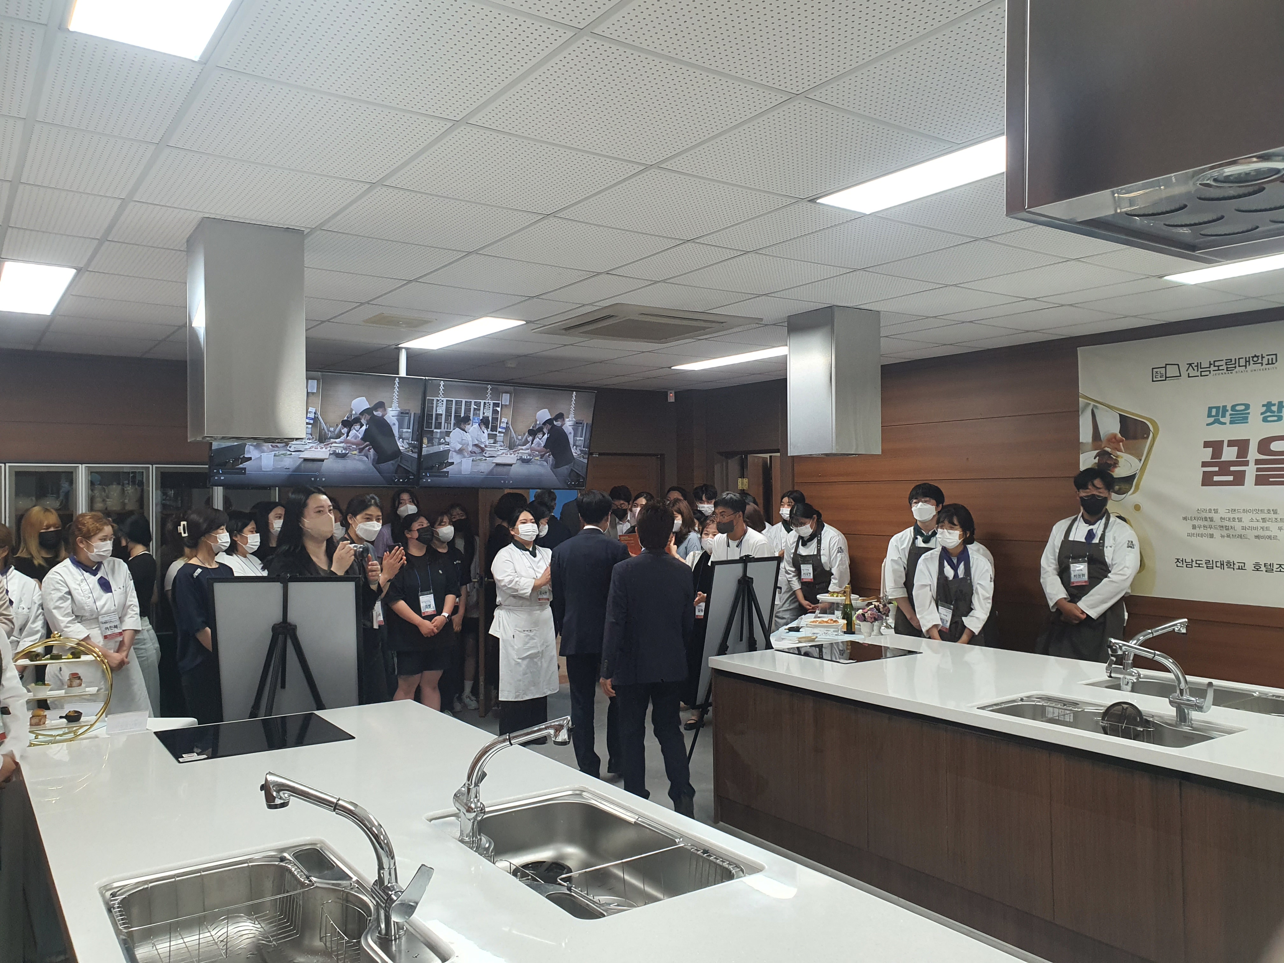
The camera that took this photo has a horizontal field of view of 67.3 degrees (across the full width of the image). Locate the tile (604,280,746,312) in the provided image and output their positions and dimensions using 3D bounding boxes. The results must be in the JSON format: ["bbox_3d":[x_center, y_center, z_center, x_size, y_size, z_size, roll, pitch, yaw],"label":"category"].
[{"bbox_3d":[0.170,-0.900,4.757,0.600,0.020,0.600,0,0,-36],"label":"tile"}]

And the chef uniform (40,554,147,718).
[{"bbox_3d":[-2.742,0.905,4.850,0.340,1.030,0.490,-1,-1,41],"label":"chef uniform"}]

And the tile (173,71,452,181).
[{"bbox_3d":[-0.871,-0.908,2.494,0.590,0.020,0.590,0,-1,-35],"label":"tile"}]

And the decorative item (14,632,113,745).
[{"bbox_3d":[-2.115,0.736,3.475,0.370,0.390,0.150,0,-1,-35],"label":"decorative item"}]

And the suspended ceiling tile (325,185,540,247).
[{"bbox_3d":[-0.737,-0.908,3.364,0.590,0.020,0.590,0,-1,-36],"label":"suspended ceiling tile"}]

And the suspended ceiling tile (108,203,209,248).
[{"bbox_3d":[-1.576,-0.898,3.501,0.590,0.020,0.590,0,-1,-36],"label":"suspended ceiling tile"}]

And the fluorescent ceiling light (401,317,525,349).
[{"bbox_3d":[-1.096,-0.891,5.769,0.285,0.050,1.210,0,-1,-36],"label":"fluorescent ceiling light"}]

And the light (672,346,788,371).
[{"bbox_3d":[0.725,-0.895,6.980,0.300,0.060,1.200,0,0,-36],"label":"light"}]

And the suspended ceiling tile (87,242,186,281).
[{"bbox_3d":[-1.922,-0.892,3.995,0.600,0.020,0.600,0,0,-36],"label":"suspended ceiling tile"}]

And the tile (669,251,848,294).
[{"bbox_3d":[0.520,-0.917,4.270,0.600,0.020,0.600,0,0,-36],"label":"tile"}]

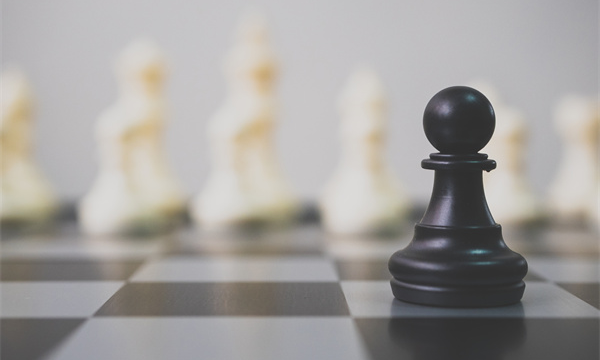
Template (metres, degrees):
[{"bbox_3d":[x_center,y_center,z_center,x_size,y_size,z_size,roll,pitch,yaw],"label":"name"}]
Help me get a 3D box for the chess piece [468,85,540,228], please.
[{"bbox_3d":[0.078,-0.011,0.397,0.031,0.051,0.031,0,3,0],"label":"chess piece"}]

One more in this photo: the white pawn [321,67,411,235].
[{"bbox_3d":[0.025,-0.014,0.392,0.032,0.056,0.032,0,3,0],"label":"white pawn"}]

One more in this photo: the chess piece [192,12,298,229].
[{"bbox_3d":[-0.020,-0.024,0.391,0.035,0.076,0.035,0,3,0],"label":"chess piece"}]

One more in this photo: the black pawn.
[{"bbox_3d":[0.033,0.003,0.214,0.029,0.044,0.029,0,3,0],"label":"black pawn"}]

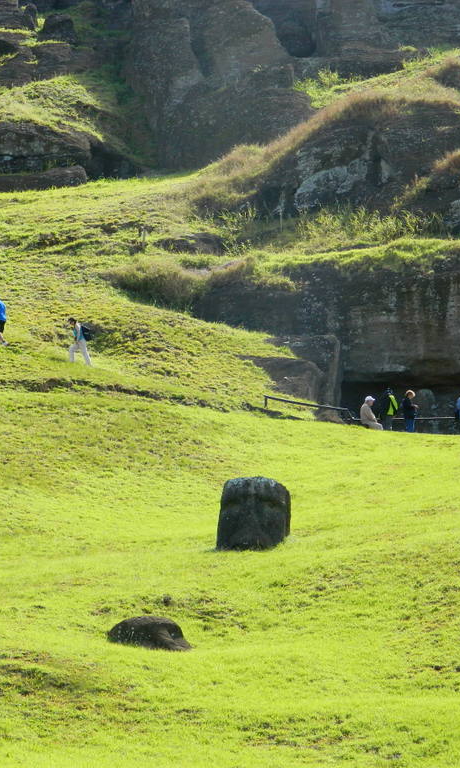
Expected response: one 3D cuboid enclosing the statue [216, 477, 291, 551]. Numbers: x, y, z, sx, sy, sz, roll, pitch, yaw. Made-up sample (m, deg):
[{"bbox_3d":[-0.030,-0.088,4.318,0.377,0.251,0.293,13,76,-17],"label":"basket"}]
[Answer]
[{"bbox_3d":[0.634,3.492,67.000,1.750,1.900,1.300,-1,-5,10],"label":"statue"}]

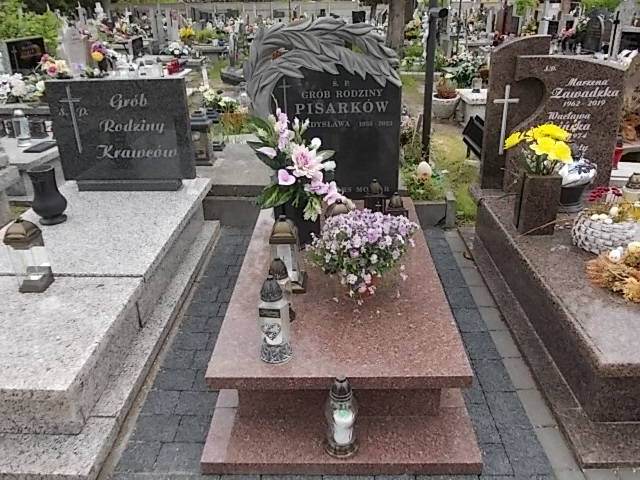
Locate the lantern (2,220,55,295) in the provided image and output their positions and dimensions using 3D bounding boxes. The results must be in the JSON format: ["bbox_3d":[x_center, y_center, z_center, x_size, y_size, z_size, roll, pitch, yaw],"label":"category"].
[{"bbox_3d":[-1.281,0.061,2.268,0.119,0.327,0.119,-1,26,2],"label":"lantern"}]

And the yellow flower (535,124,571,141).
[{"bbox_3d":[1.172,-0.540,2.599,0.145,0.075,0.110,0,26,1],"label":"yellow flower"}]

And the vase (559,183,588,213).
[{"bbox_3d":[1.495,-0.291,3.065,0.180,0.200,0.180,0,26,1],"label":"vase"}]

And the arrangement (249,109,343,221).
[{"bbox_3d":[-0.091,-0.314,2.366,0.403,0.526,0.258,-1,26,2],"label":"arrangement"}]

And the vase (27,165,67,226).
[{"bbox_3d":[-1.565,-0.259,2.962,0.179,0.316,0.179,-1,26,2],"label":"vase"}]

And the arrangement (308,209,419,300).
[{"bbox_3d":[0.180,0.069,2.192,0.420,0.295,0.350,0,26,1],"label":"arrangement"}]

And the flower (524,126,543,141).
[{"bbox_3d":[1.057,-0.527,2.563,0.080,0.065,0.075,0,26,1],"label":"flower"}]

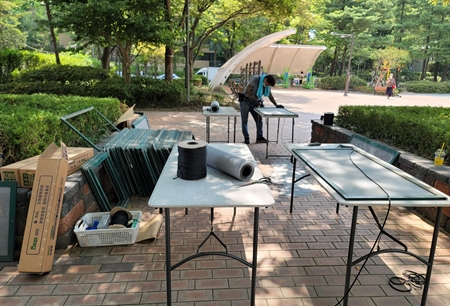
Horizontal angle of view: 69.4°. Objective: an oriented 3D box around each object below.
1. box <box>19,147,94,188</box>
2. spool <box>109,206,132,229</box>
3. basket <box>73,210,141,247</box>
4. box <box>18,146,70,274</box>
[{"bbox_3d":[-1.566,0.127,3.117,0.158,0.163,0.800,4,15,12],"label":"box"},{"bbox_3d":[-0.921,0.620,2.851,0.200,0.200,0.210,-3,32,-6],"label":"spool"},{"bbox_3d":[-0.997,0.670,2.855,0.510,0.163,0.340,-1,15,-9],"label":"basket"},{"bbox_3d":[-1.333,0.426,2.422,0.163,0.866,0.138,3,-12,0],"label":"box"}]

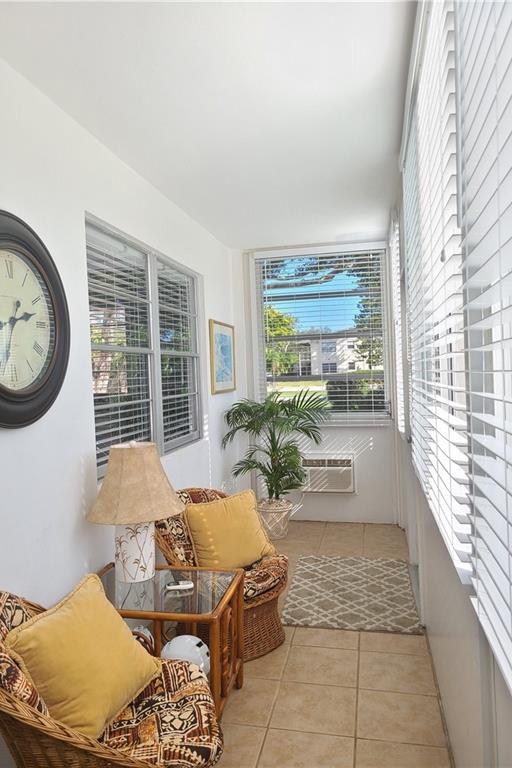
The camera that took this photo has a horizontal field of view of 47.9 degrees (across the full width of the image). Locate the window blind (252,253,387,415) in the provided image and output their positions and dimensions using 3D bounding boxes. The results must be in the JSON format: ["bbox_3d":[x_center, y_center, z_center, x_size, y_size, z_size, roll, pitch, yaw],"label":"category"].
[{"bbox_3d":[0.563,-0.423,5.027,1.160,1.440,0.060,-1,2,11],"label":"window blind"}]

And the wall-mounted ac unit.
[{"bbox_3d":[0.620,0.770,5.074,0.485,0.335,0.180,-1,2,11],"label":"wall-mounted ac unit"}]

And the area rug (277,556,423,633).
[{"bbox_3d":[0.591,1.260,3.570,0.735,0.012,1.145,-1,2,11],"label":"area rug"}]

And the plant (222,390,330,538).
[{"bbox_3d":[0.170,0.650,4.702,0.860,1.195,0.820,-1,2,11],"label":"plant"}]

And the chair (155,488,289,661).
[{"bbox_3d":[-0.189,0.957,2.998,0.740,0.690,0.720,0,2,39],"label":"chair"}]

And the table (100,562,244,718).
[{"bbox_3d":[-0.387,1.067,2.301,0.620,0.515,0.485,-1,2,11],"label":"table"}]

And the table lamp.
[{"bbox_3d":[-0.506,0.527,2.410,0.430,0.580,0.430,-1,2,11],"label":"table lamp"}]

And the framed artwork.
[{"bbox_3d":[-0.267,-0.214,4.701,0.030,0.565,0.780,-1,2,11],"label":"framed artwork"}]

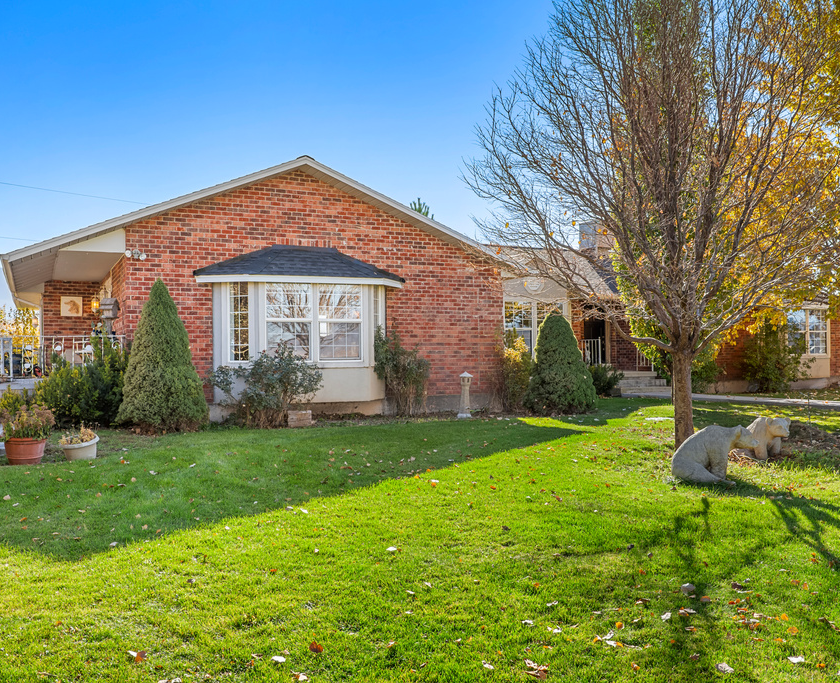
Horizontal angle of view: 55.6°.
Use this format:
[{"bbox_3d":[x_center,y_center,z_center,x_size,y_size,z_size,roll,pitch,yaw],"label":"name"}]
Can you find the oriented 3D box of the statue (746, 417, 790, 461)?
[{"bbox_3d":[4.380,1.248,10.450,0.450,0.525,0.820,0,0,-43],"label":"statue"}]

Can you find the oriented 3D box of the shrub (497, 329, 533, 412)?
[{"bbox_3d":[2.038,0.630,17.000,0.850,1.814,0.800,0,0,-26],"label":"shrub"}]

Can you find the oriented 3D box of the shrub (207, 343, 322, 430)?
[{"bbox_3d":[-2.573,0.750,13.350,1.800,1.400,1.400,0,0,-26],"label":"shrub"}]

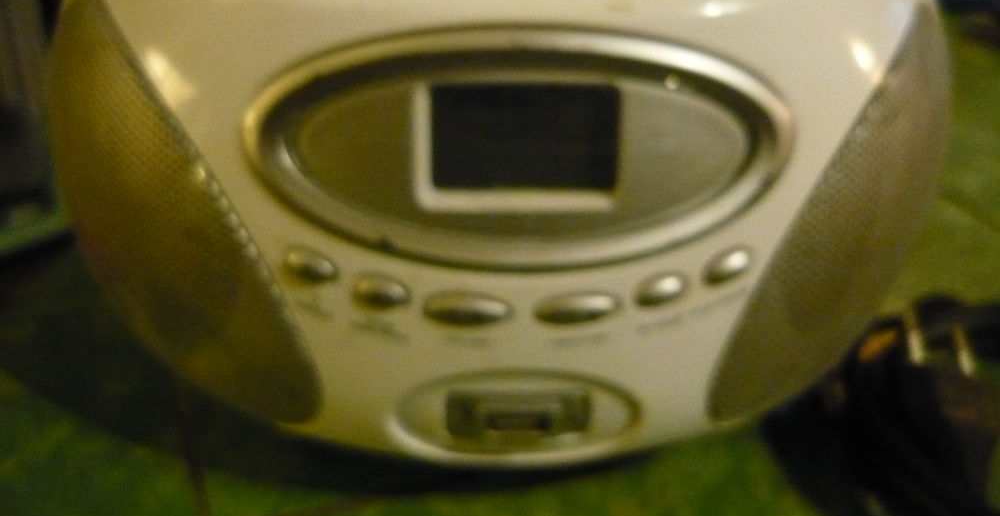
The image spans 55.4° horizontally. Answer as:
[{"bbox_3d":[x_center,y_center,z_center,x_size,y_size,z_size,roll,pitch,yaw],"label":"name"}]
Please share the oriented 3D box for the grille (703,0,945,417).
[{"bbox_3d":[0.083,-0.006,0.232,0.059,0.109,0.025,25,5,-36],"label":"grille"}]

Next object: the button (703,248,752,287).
[{"bbox_3d":[0.050,0.002,0.209,0.012,0.007,0.004,-29,22,-11],"label":"button"}]

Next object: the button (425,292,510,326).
[{"bbox_3d":[-0.007,0.011,0.199,0.018,0.007,0.004,3,16,2],"label":"button"}]

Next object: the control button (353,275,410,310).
[{"bbox_3d":[-0.025,0.007,0.201,0.012,0.007,0.004,13,17,5],"label":"control button"}]

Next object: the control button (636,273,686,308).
[{"bbox_3d":[0.034,0.007,0.204,0.012,0.007,0.004,-21,19,-8],"label":"control button"}]

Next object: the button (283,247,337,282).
[{"bbox_3d":[-0.041,0.002,0.204,0.012,0.007,0.004,20,19,9],"label":"button"}]

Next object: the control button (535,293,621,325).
[{"bbox_3d":[0.016,0.011,0.200,0.018,0.007,0.004,-6,16,-6],"label":"control button"}]

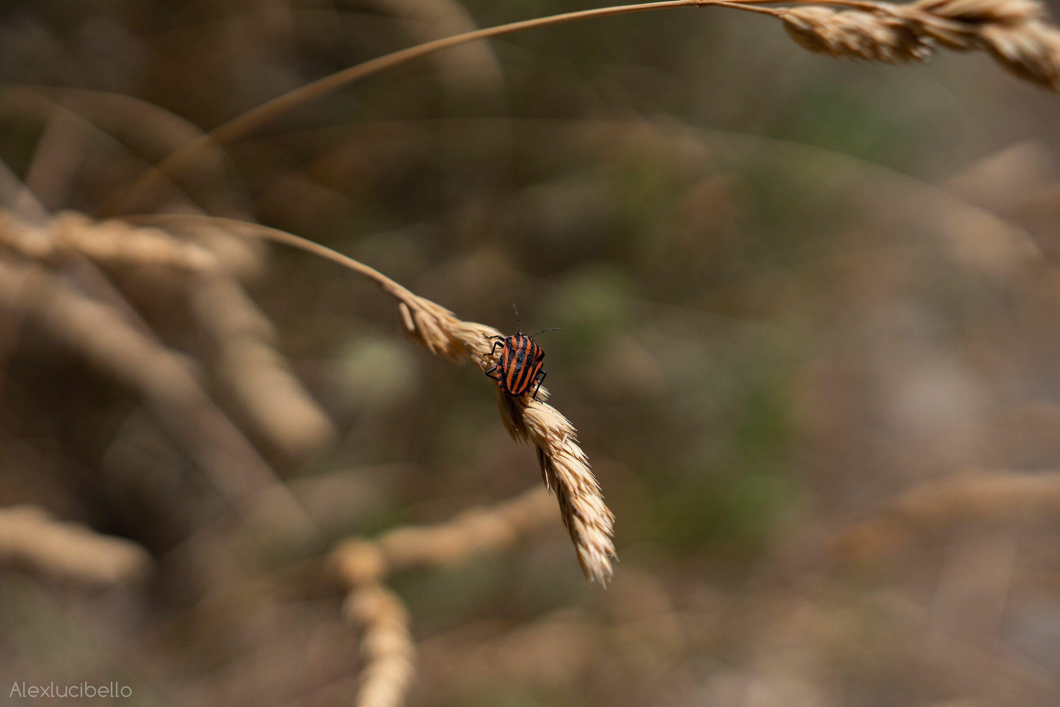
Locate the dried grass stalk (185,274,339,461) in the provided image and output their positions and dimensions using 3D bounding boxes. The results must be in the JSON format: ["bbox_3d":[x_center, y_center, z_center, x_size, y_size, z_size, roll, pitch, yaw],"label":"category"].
[{"bbox_3d":[-0.056,0.002,0.310,0.010,0.042,0.010,-33,9,0],"label":"dried grass stalk"}]

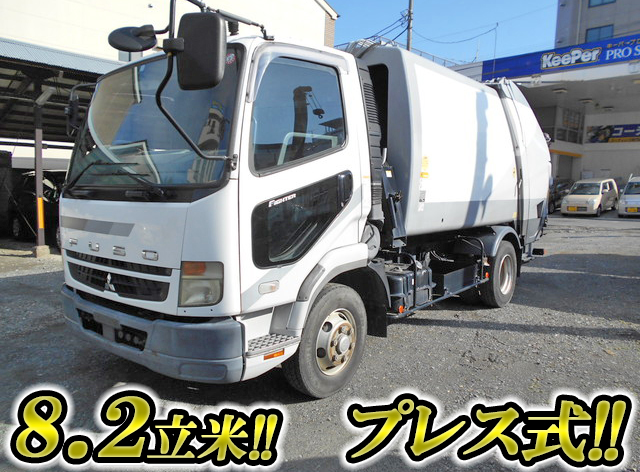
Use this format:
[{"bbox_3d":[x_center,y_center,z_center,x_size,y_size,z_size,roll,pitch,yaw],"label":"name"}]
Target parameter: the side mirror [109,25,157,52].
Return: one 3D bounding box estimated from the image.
[{"bbox_3d":[-0.878,-0.924,2.250,0.210,0.150,0.085,-2,-29,-14],"label":"side mirror"}]

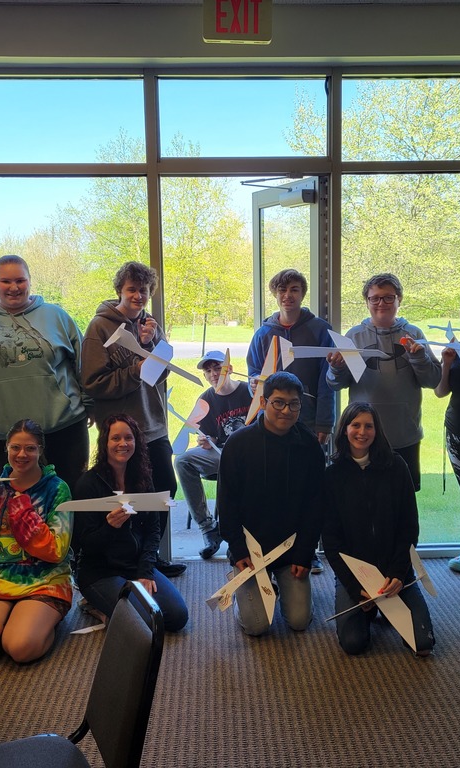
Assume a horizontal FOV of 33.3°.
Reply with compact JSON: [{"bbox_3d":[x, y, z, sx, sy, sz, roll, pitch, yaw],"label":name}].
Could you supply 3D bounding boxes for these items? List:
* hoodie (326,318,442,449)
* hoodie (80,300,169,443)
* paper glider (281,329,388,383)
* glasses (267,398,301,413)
[{"bbox_3d":[0.723,-0.007,3.600,0.510,0.590,0.370,0,8,8],"label":"hoodie"},{"bbox_3d":[-0.527,-0.062,3.844,0.450,0.690,0.350,-4,8,-22],"label":"hoodie"},{"bbox_3d":[0.464,-0.134,3.380,0.500,0.060,0.480,4,29,-21],"label":"paper glider"},{"bbox_3d":[0.236,0.089,3.429,0.140,0.046,0.140,1,8,-9],"label":"glasses"}]

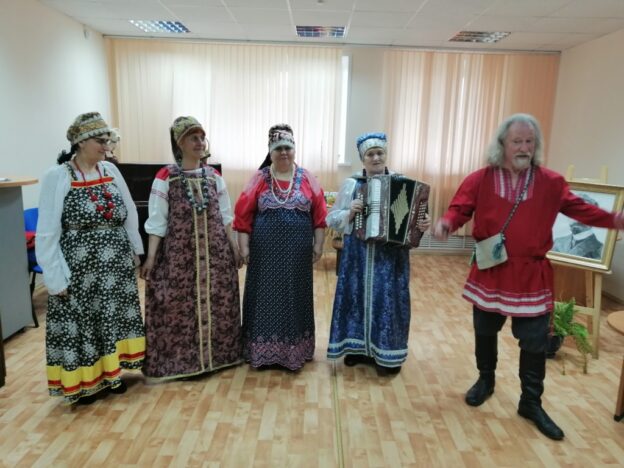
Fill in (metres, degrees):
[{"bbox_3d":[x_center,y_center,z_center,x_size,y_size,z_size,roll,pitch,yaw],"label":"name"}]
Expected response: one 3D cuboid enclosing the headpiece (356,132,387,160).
[{"bbox_3d":[0.376,-0.553,2.962,0.180,0.160,0.200,2,11,1],"label":"headpiece"}]

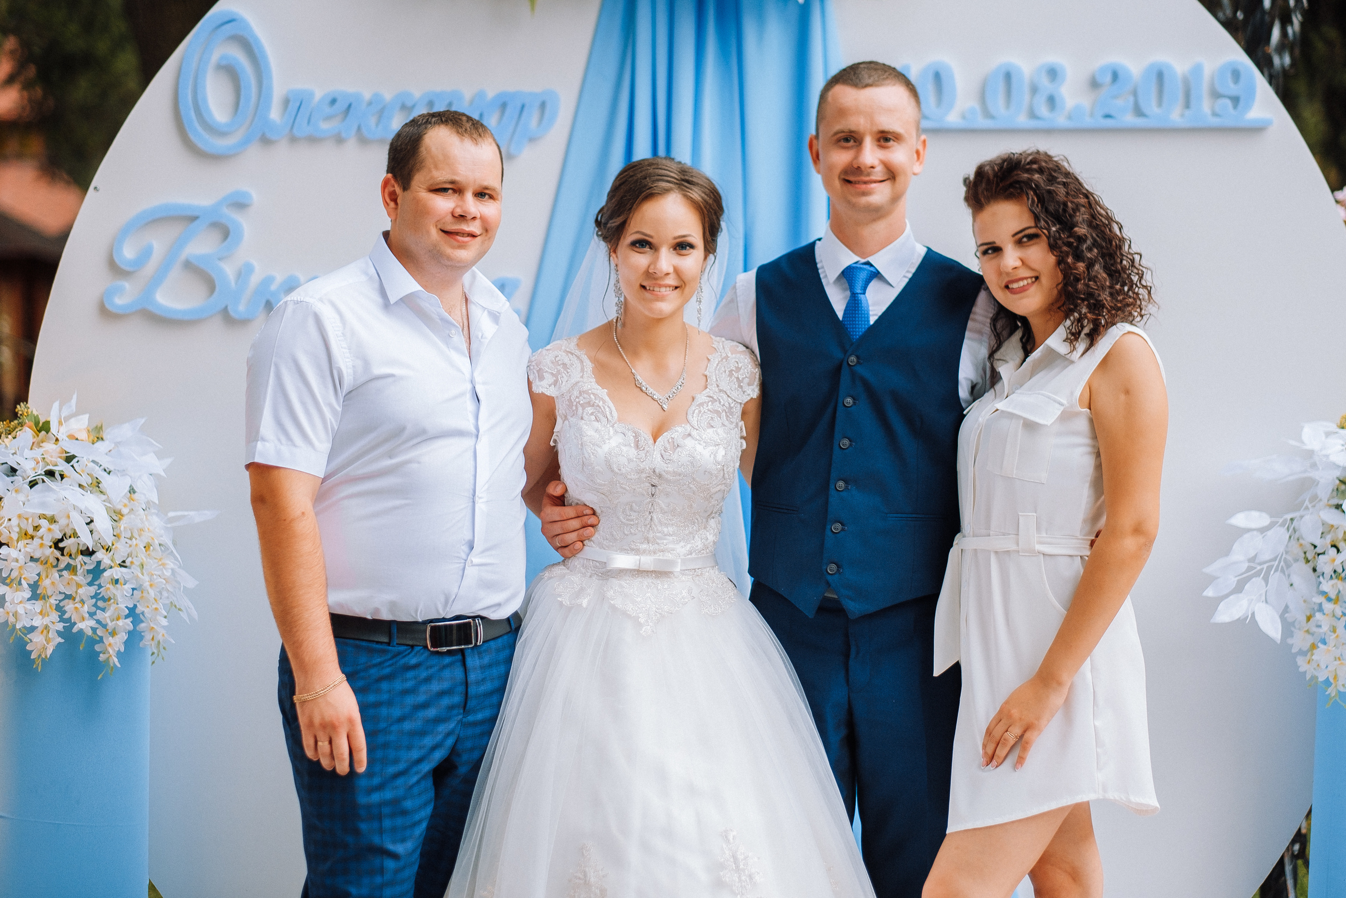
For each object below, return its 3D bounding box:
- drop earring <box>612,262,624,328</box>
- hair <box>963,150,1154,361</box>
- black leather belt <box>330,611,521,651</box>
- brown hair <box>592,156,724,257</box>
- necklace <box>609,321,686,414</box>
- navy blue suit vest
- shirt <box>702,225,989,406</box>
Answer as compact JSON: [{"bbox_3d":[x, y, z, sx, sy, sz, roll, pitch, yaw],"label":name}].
[{"bbox_3d":[-0.082,-0.233,4.730,0.018,0.098,0.014,2,5,17],"label":"drop earring"},{"bbox_3d":[0.600,-0.295,4.860,0.265,0.330,0.250,-5,5,22],"label":"hair"},{"bbox_3d":[-0.406,0.267,4.760,0.360,0.055,0.270,-2,5,-28],"label":"black leather belt"},{"bbox_3d":[-0.021,-0.365,4.750,0.195,0.165,0.225,1,4,0],"label":"brown hair"},{"bbox_3d":[-0.035,-0.128,4.710,0.122,0.142,0.120,1,4,0],"label":"necklace"},{"bbox_3d":[0.297,-0.030,4.910,0.365,0.580,0.260,3,4,6],"label":"navy blue suit vest"},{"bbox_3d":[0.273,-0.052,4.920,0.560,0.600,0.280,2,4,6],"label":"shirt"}]

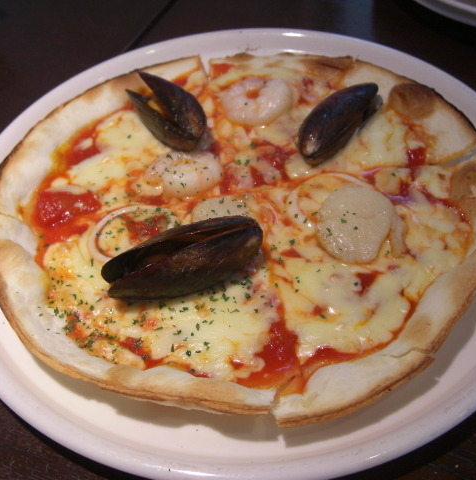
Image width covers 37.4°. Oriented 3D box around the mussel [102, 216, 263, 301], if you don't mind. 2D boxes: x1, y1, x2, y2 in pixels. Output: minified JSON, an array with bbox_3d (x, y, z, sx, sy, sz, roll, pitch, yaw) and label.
[{"bbox_3d":[-0.024,0.008,0.312,0.075,0.029,0.029,-19,50,-12],"label":"mussel"}]

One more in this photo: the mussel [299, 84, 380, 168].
[{"bbox_3d":[0.053,-0.063,0.371,0.026,0.025,0.066,30,58,27],"label":"mussel"}]

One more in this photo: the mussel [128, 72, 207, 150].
[{"bbox_3d":[-0.039,-0.071,0.381,0.029,0.029,0.064,-30,54,-20],"label":"mussel"}]

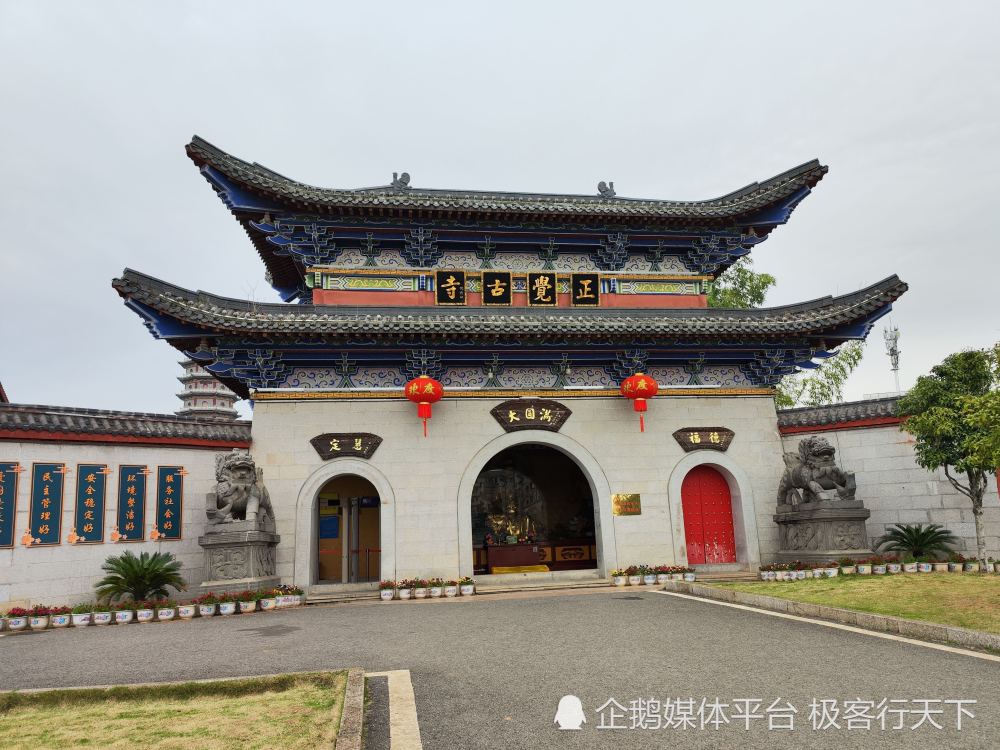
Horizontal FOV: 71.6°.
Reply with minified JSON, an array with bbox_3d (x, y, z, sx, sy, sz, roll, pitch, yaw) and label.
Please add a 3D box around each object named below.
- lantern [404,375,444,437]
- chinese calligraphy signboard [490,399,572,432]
[{"bbox_3d":[-1.651,0.678,15.212,0.827,1.333,0.827,-1,-12,-7],"label":"lantern"},{"bbox_3d":[0.728,0.945,16.025,1.919,0.821,0.100,-1,-12,-7],"label":"chinese calligraphy signboard"}]

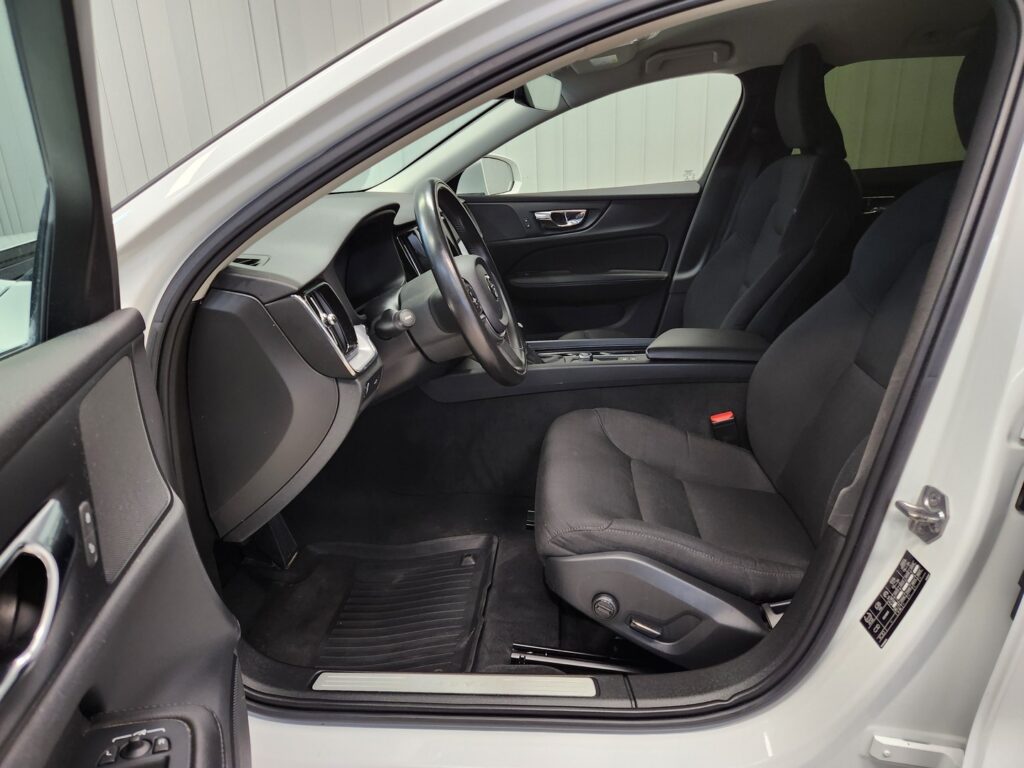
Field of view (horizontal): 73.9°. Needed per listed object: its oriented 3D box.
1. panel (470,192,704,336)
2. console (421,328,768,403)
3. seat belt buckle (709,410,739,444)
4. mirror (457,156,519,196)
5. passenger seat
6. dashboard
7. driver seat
[{"bbox_3d":[0.124,-0.327,2.217,0.950,0.570,0.120,-1,19,4],"label":"panel"},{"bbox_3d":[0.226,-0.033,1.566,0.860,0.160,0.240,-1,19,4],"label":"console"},{"bbox_3d":[0.465,0.101,1.471,0.054,0.095,0.030,-13,18,8],"label":"seat belt buckle"},{"bbox_3d":[-0.082,-0.694,2.309,0.230,0.155,0.120,-6,19,-10],"label":"mirror"},{"bbox_3d":[0.479,-0.334,1.838,0.800,1.000,0.540,-1,19,4],"label":"passenger seat"},{"bbox_3d":[-0.430,-0.190,1.551,0.560,0.450,1.420,-1,19,4],"label":"dashboard"},{"bbox_3d":[0.462,-0.086,1.140,0.870,0.980,0.540,-1,19,4],"label":"driver seat"}]

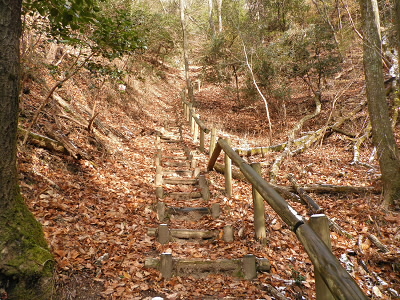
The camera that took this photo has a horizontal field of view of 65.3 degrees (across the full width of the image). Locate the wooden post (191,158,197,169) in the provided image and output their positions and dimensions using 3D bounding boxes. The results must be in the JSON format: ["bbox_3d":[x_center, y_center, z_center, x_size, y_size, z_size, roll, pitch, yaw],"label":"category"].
[{"bbox_3d":[-0.132,0.307,7.000,0.105,0.210,0.105,-1,-6,0],"label":"wooden post"}]

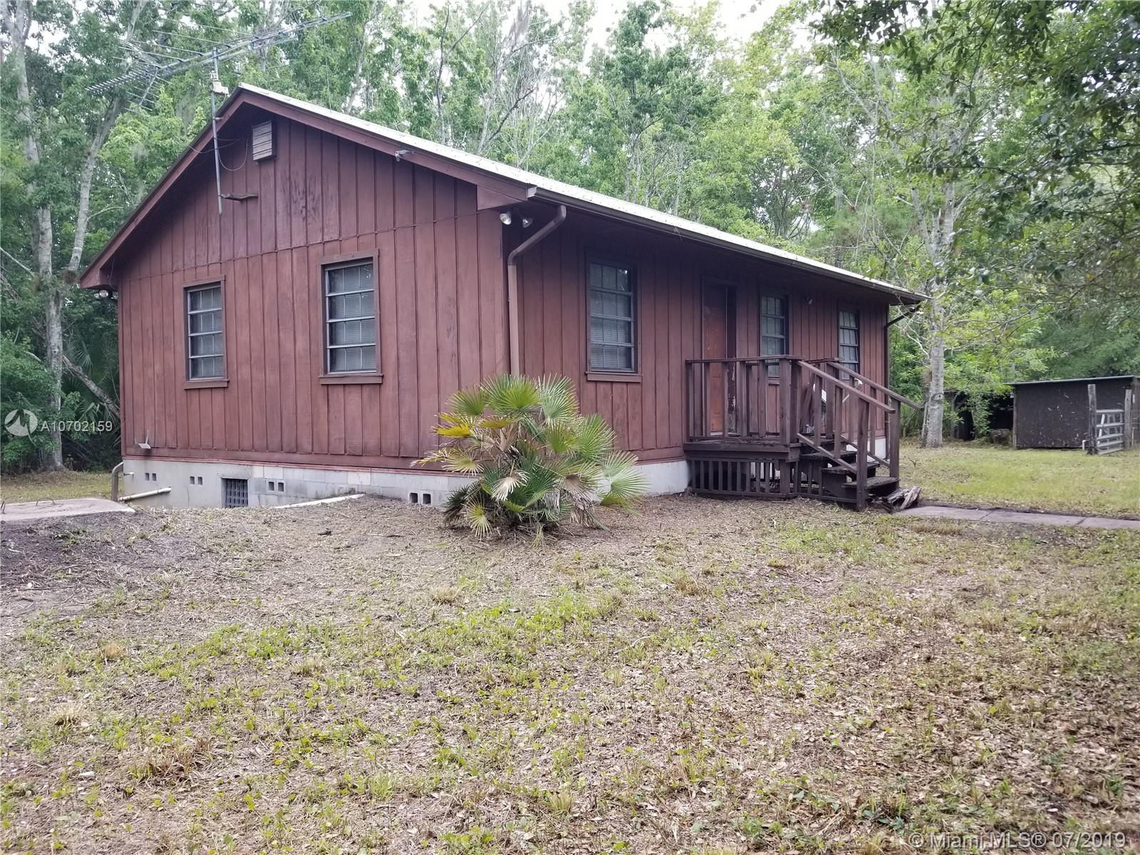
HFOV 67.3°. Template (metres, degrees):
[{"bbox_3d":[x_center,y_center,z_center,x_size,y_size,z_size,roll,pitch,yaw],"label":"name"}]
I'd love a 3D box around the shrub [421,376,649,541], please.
[{"bbox_3d":[-0.333,0.233,7.350,1.850,1.320,1.750,-1,2,0],"label":"shrub"}]

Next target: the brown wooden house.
[{"bbox_3d":[0.372,-1.700,14.294,10.500,5.040,11.650,1,2,38],"label":"brown wooden house"}]

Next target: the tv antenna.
[{"bbox_3d":[-4.327,-3.658,10.212,4.500,2.250,2.100,0,2,28],"label":"tv antenna"}]

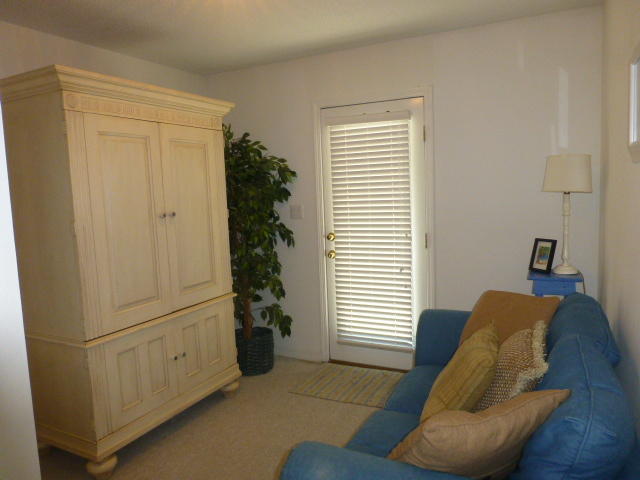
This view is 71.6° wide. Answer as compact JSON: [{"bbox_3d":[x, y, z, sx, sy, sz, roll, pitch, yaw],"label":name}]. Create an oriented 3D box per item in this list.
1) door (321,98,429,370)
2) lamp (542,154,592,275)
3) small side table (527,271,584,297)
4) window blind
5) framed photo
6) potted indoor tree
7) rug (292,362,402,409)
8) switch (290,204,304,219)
[{"bbox_3d":[0.418,-0.006,3.401,0.806,2.027,0.045,1,7,24],"label":"door"},{"bbox_3d":[1.489,-0.149,2.676,0.257,0.720,0.257,1,7,24],"label":"lamp"},{"bbox_3d":[1.448,0.636,2.771,0.283,0.860,0.310,1,7,24],"label":"small side table"},{"bbox_3d":[0.381,-0.033,3.353,0.643,1.760,0.062,1,7,24],"label":"window blind"},{"bbox_3d":[1.409,0.106,2.783,0.025,0.209,0.150,12,-1,-26],"label":"framed photo"},{"bbox_3d":[-0.599,0.068,3.513,0.780,1.983,0.640,1,7,24],"label":"potted indoor tree"},{"bbox_3d":[0.319,1.057,3.236,0.920,0.010,0.565,1,7,24],"label":"rug"},{"bbox_3d":[-0.184,-0.225,3.624,0.118,0.118,0.012,1,7,24],"label":"switch"}]

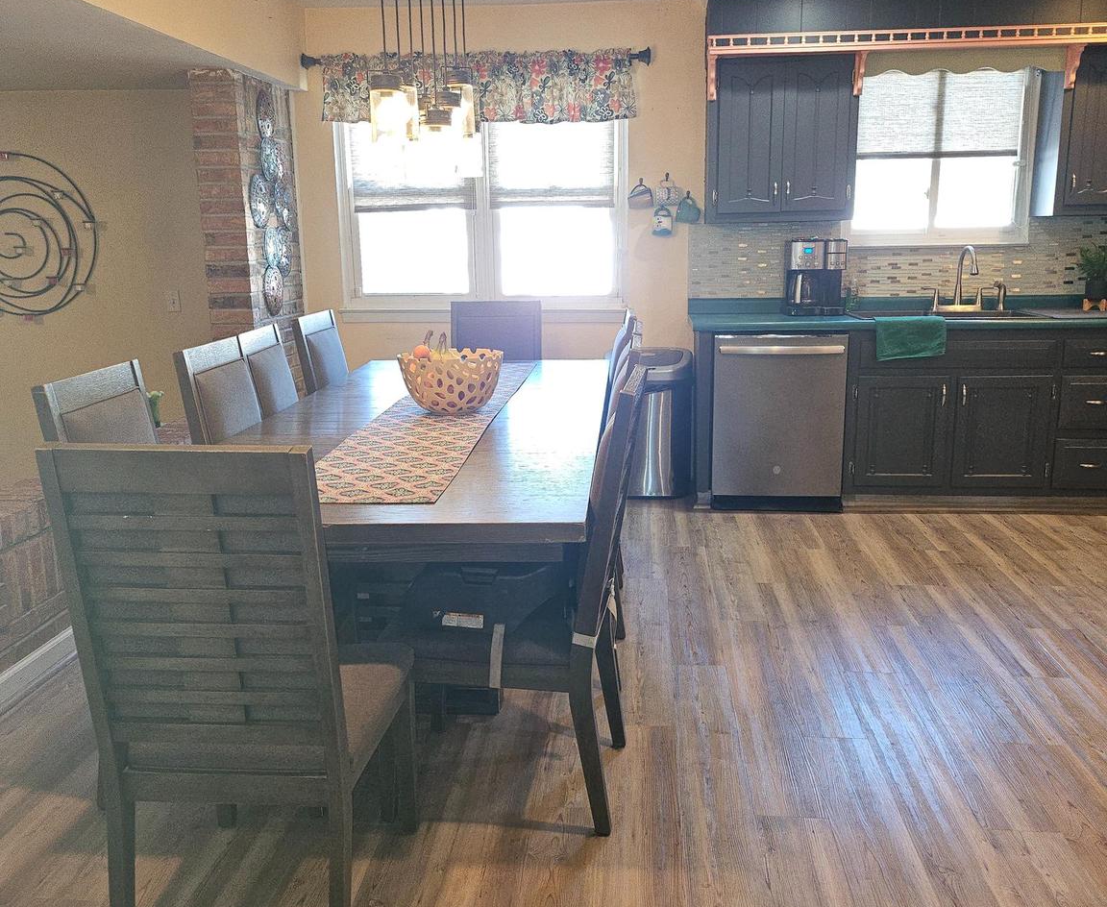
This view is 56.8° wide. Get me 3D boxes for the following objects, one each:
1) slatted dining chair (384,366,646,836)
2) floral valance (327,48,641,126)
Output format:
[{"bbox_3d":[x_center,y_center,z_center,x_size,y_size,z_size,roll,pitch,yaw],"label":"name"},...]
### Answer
[{"bbox_3d":[-0.092,0.317,2.474,0.605,1.018,0.473,1,13,9],"label":"slatted dining chair"},{"bbox_3d":[-0.373,-1.808,5.056,1.576,0.339,0.100,0,13,4],"label":"floral valance"}]

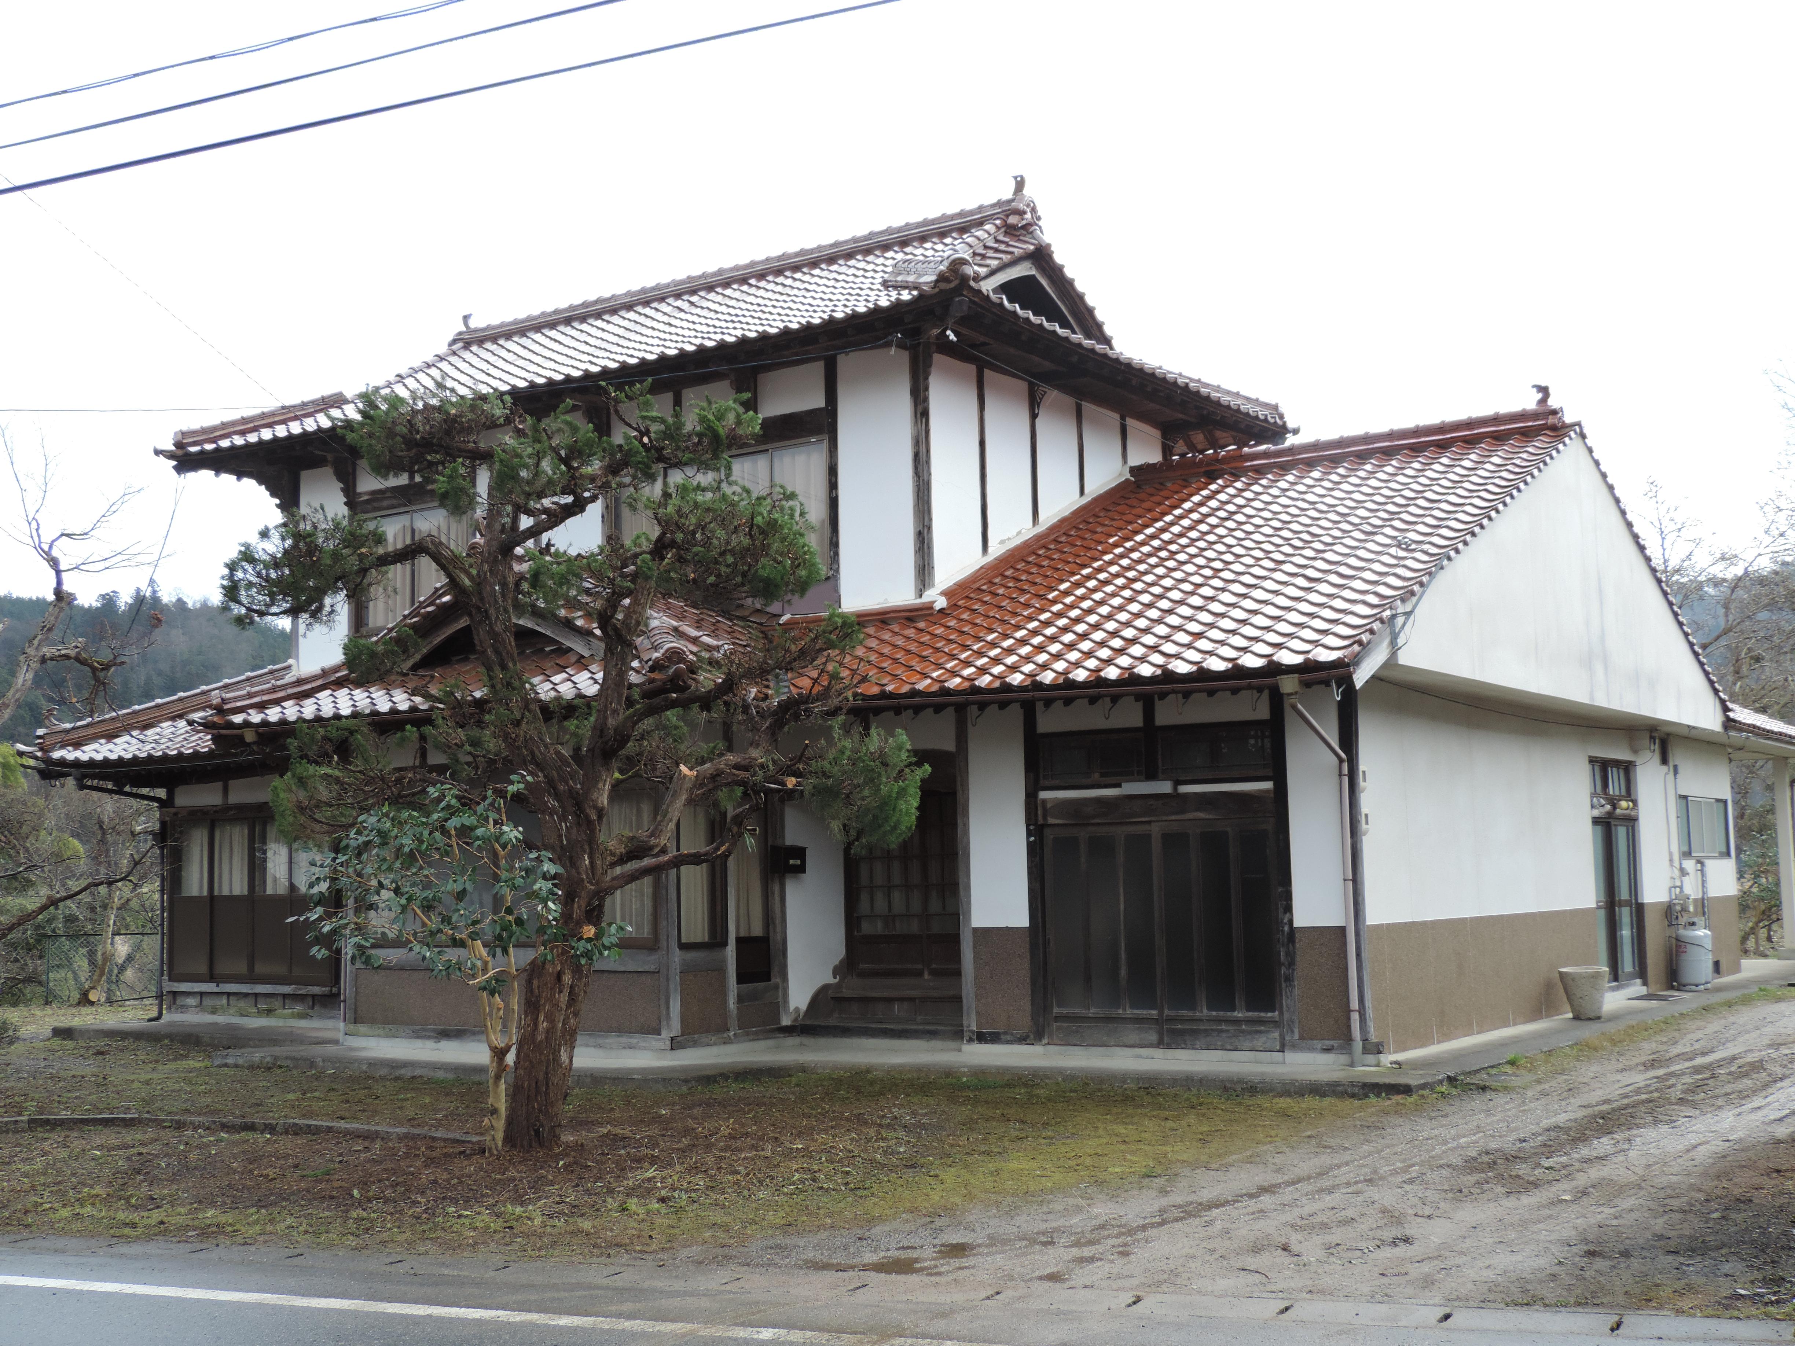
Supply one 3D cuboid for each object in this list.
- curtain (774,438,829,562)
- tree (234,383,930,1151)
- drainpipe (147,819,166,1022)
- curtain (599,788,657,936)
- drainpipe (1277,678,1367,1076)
[{"bbox_3d":[-0.928,-1.600,20.072,0.663,1.359,0.100,-5,-7,34],"label":"curtain"},{"bbox_3d":[-1.904,0.511,12.523,4.133,4.565,3.600,0,-6,-10],"label":"tree"},{"bbox_3d":[-7.911,2.606,22.191,0.080,2.198,0.224,-5,-7,34],"label":"drainpipe"},{"bbox_3d":[-2.268,1.598,17.198,0.701,1.202,0.100,-5,-7,34],"label":"curtain"},{"bbox_3d":[3.007,1.422,14.600,0.187,2.746,1.046,-5,-7,34],"label":"drainpipe"}]

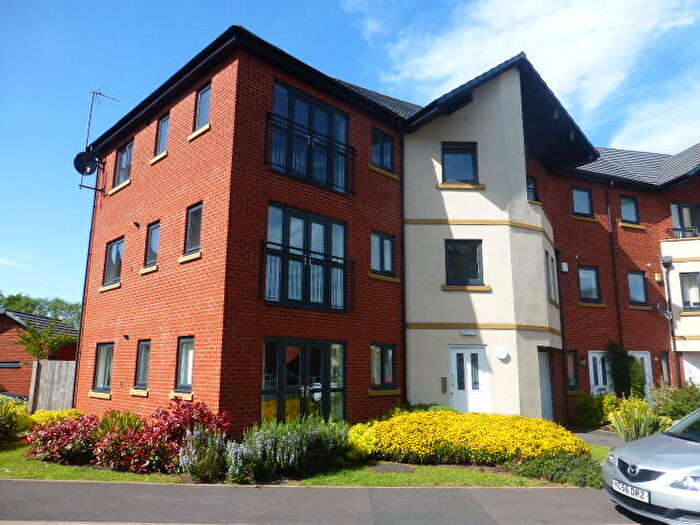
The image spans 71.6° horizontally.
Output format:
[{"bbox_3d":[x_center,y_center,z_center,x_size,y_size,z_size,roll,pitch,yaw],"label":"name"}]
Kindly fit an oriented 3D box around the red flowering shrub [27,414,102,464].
[{"bbox_3d":[-4.989,3.071,8.542,1.150,0.720,0.900,0,-11,0],"label":"red flowering shrub"}]

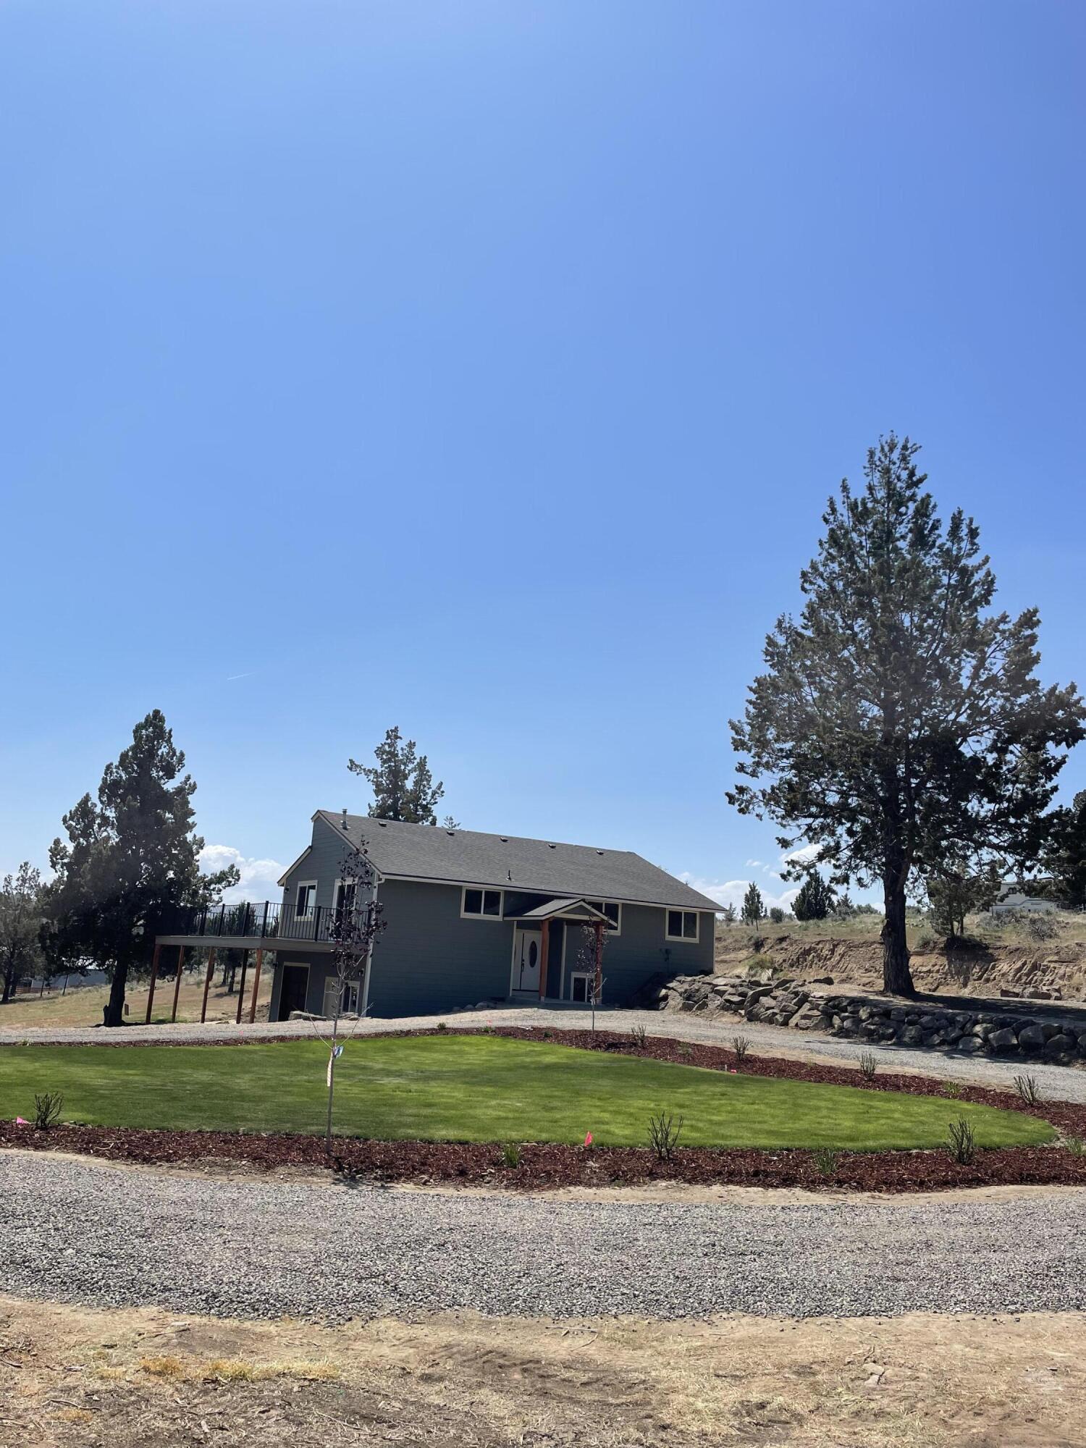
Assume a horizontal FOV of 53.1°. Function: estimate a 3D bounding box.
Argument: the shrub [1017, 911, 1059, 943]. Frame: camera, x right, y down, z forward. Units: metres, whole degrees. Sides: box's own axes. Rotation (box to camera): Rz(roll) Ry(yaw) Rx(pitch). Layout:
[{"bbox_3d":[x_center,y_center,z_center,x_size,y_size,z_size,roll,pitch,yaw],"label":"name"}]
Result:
[{"bbox_3d":[15.102,6.188,33.153,1.203,0.883,1.203,3,-13,0],"label":"shrub"}]

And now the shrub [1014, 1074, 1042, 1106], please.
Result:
[{"bbox_3d":[6.737,5.088,15.136,0.377,0.413,0.377,3,-13,0],"label":"shrub"}]

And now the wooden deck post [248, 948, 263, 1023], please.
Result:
[{"bbox_3d":[-8.668,7.967,32.791,0.140,2.281,0.140,11,-15,-32],"label":"wooden deck post"}]

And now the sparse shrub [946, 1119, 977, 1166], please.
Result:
[{"bbox_3d":[3.951,3.934,10.281,0.300,0.395,0.300,3,-13,0],"label":"sparse shrub"}]

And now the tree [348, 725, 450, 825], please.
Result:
[{"bbox_3d":[-7.529,6.235,51.815,6.000,12.641,6.000,3,-13,0],"label":"tree"}]

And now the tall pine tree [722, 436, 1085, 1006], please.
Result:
[{"bbox_3d":[10.387,-0.693,31.066,9.756,16.430,9.756,3,-13,0],"label":"tall pine tree"}]

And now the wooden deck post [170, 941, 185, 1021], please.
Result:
[{"bbox_3d":[-13.292,9.488,39.620,0.140,2.729,0.140,11,-15,-32],"label":"wooden deck post"}]

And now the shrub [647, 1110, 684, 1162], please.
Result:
[{"bbox_3d":[1.069,3.598,9.519,0.327,0.411,0.327,3,-13,0],"label":"shrub"}]

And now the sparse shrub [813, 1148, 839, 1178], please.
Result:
[{"bbox_3d":[2.391,3.695,9.193,0.220,0.216,0.220,3,-13,0],"label":"sparse shrub"}]

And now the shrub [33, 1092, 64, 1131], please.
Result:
[{"bbox_3d":[-4.291,3.346,9.421,0.263,0.296,0.263,3,-13,0],"label":"shrub"}]

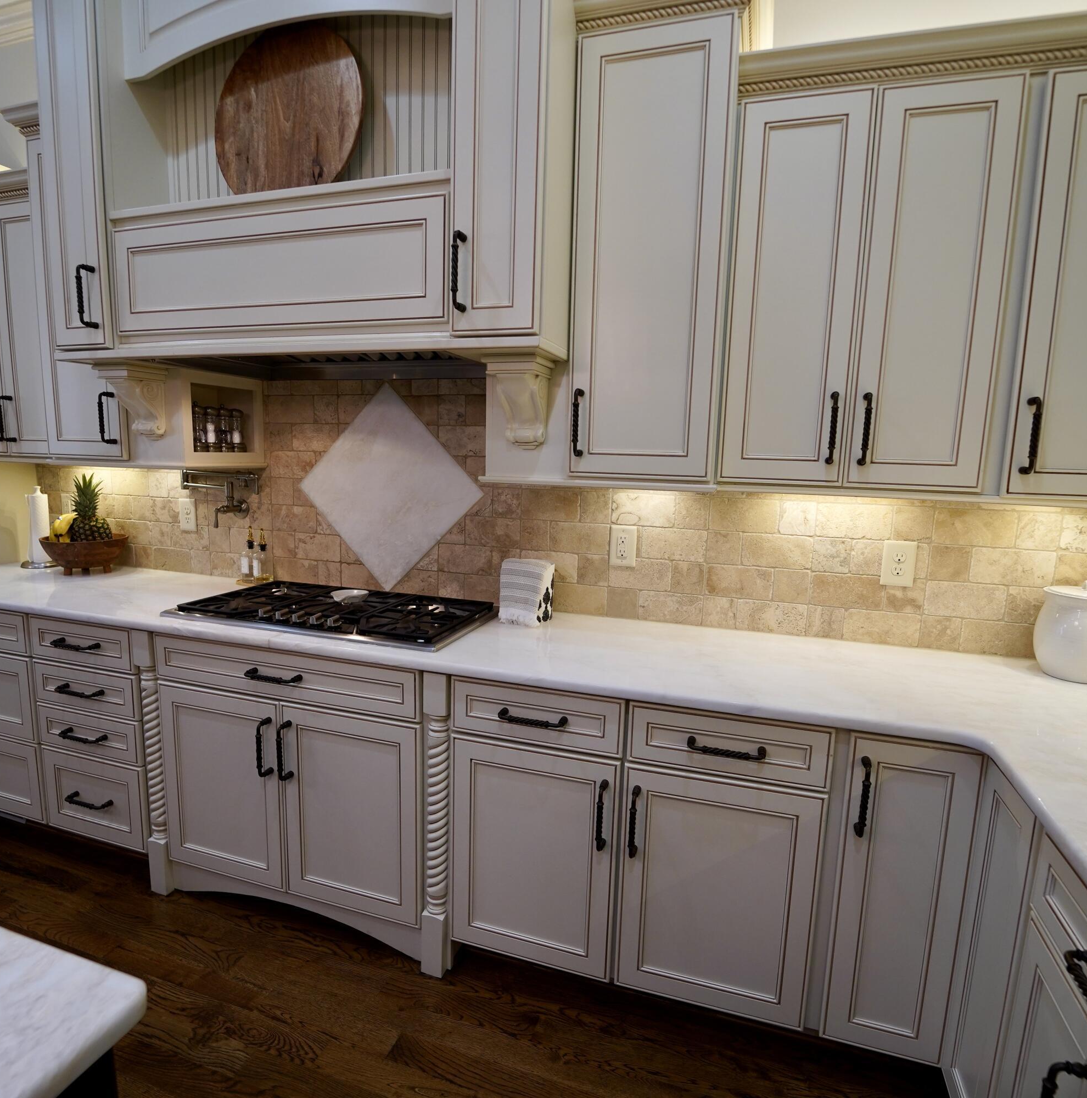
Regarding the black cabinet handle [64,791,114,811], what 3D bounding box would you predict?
[{"bbox_3d":[-1.515,0.839,2.135,0.176,0.016,0.038,4,9,16],"label":"black cabinet handle"}]

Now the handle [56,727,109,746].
[{"bbox_3d":[-1.514,0.617,2.105,0.176,0.016,0.038,4,9,16],"label":"handle"}]

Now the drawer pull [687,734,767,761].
[{"bbox_3d":[0.415,0.457,1.452,0.169,0.019,0.045,4,9,17],"label":"drawer pull"}]

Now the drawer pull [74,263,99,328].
[{"bbox_3d":[-1.308,-0.725,1.842,0.019,0.169,0.045,4,9,17],"label":"drawer pull"}]

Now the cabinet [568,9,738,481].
[{"bbox_3d":[0.315,-0.750,1.804,0.378,1.092,0.390,4,9,16],"label":"cabinet"}]

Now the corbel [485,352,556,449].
[{"bbox_3d":[-0.065,-0.379,1.702,0.142,0.230,0.162,4,9,16],"label":"corbel"}]

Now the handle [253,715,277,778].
[{"bbox_3d":[-0.802,0.578,1.852,0.019,0.169,0.045,4,9,17],"label":"handle"}]

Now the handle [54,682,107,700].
[{"bbox_3d":[-1.505,0.462,2.080,0.176,0.016,0.038,4,9,16],"label":"handle"}]

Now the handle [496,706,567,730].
[{"bbox_3d":[-0.030,0.429,1.627,0.176,0.016,0.038,4,9,16],"label":"handle"}]

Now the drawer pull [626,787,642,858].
[{"bbox_3d":[0.219,0.661,1.538,0.019,0.169,0.045,4,9,17],"label":"drawer pull"}]

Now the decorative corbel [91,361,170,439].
[{"bbox_3d":[-1.341,-0.480,2.091,0.153,0.241,0.142,4,9,17],"label":"decorative corbel"}]

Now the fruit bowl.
[{"bbox_3d":[-1.884,0.033,2.634,0.302,0.141,0.302,1,8,0],"label":"fruit bowl"}]

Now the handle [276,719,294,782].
[{"bbox_3d":[-0.754,0.586,1.864,0.016,0.176,0.038,4,9,16],"label":"handle"}]

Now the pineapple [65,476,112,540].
[{"bbox_3d":[-1.784,-0.116,2.513,0.145,0.345,0.145,4,9,17],"label":"pineapple"}]

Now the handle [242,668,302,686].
[{"bbox_3d":[-0.777,0.367,1.846,0.176,0.016,0.038,4,9,16],"label":"handle"}]

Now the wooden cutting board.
[{"bbox_3d":[-0.708,-1.196,1.780,0.490,0.490,0.022,4,3,17],"label":"wooden cutting board"}]

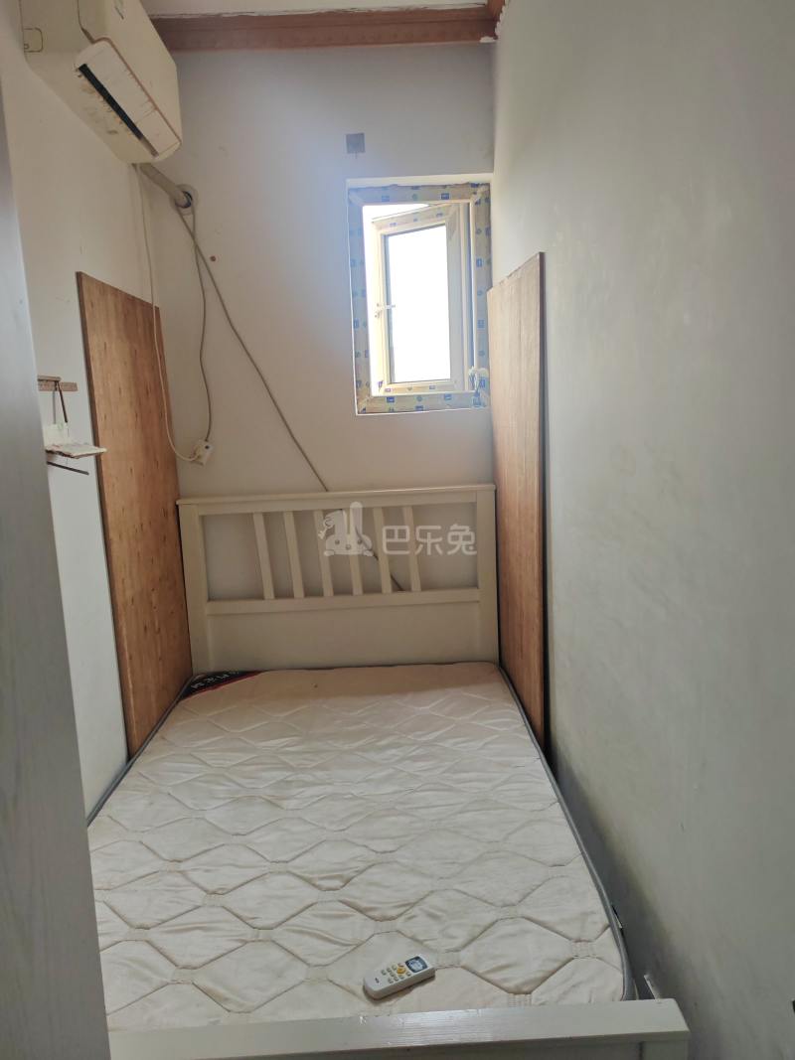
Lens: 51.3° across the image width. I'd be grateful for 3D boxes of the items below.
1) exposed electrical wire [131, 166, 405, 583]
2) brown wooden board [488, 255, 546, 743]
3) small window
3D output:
[{"bbox_3d":[-0.463,-0.545,3.117,0.910,1.610,0.110,-2,9,-1],"label":"exposed electrical wire"},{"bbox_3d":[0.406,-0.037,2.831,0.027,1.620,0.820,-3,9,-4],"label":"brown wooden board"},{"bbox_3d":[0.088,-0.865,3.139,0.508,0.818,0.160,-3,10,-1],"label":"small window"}]

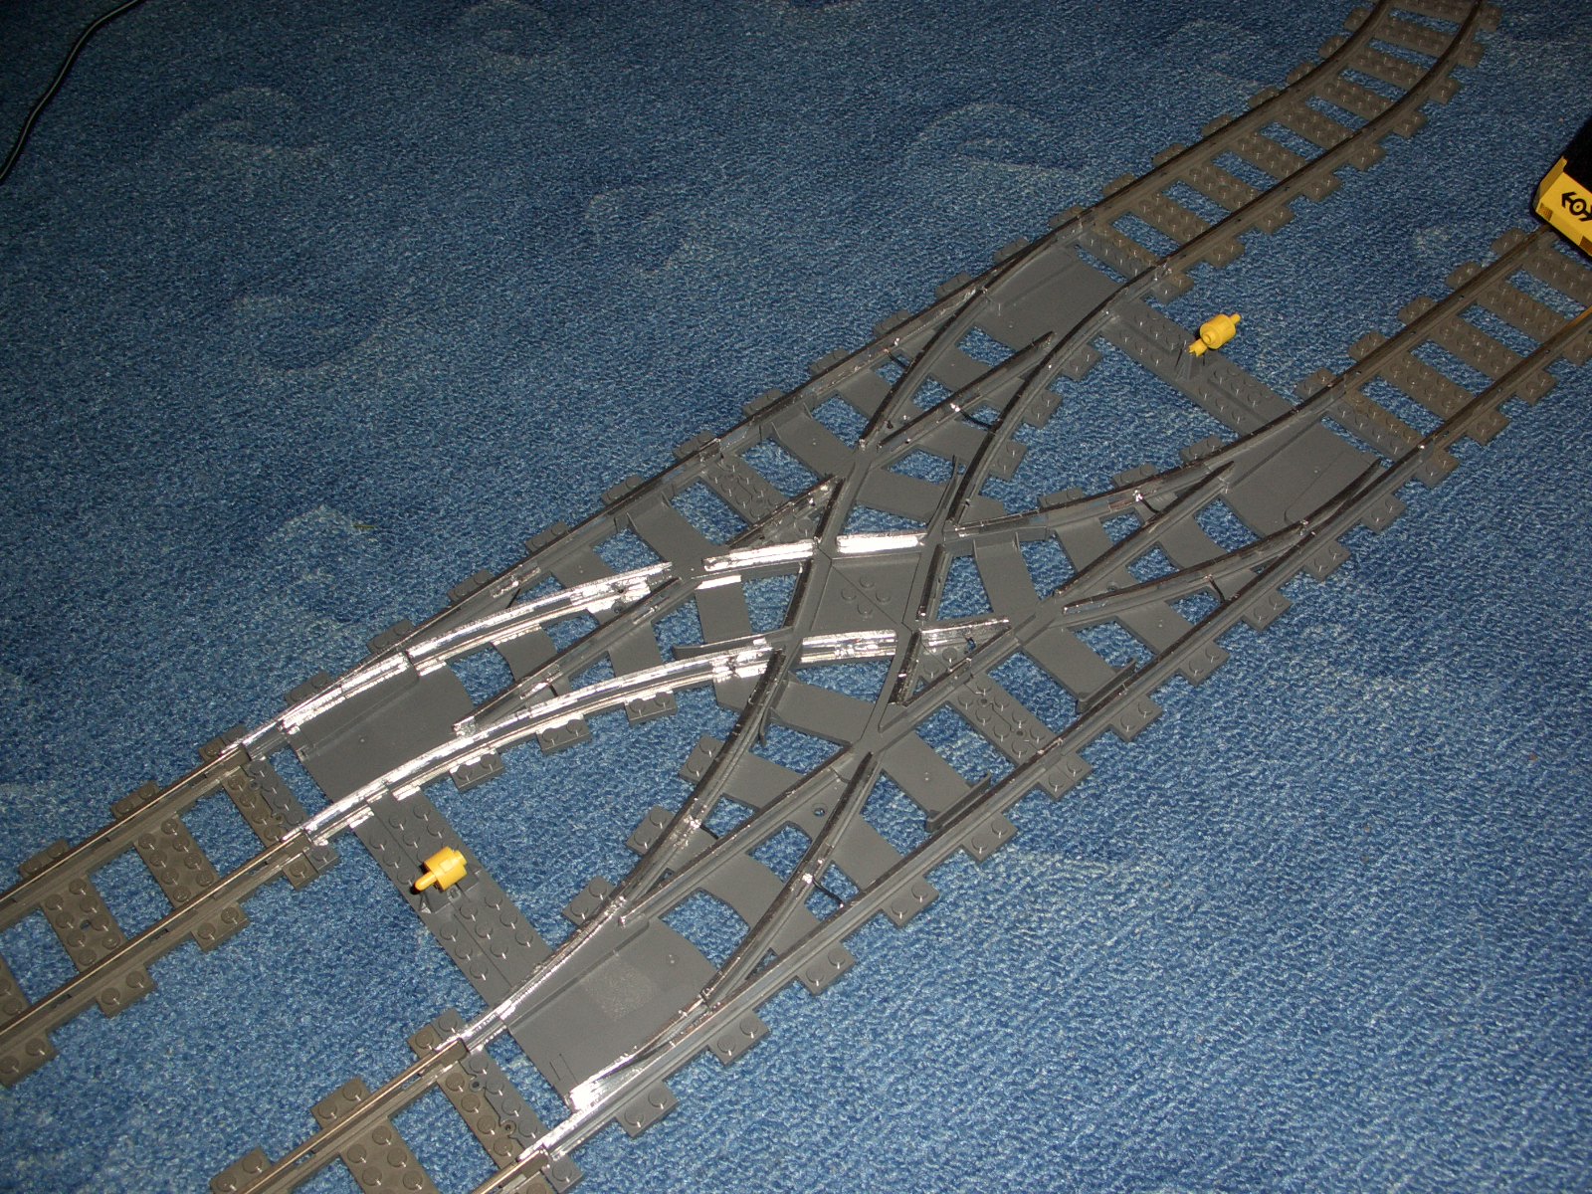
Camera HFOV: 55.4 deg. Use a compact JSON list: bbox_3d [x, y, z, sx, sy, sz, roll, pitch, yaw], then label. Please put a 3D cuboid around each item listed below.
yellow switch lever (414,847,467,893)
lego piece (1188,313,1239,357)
[{"bbox_3d":[-0.104,0.082,0.443,0.016,0.024,0.011,-34,83,-22],"label":"yellow switch lever"},{"bbox_3d":[0.154,-0.096,0.561,0.016,0.024,0.011,-34,83,-22],"label":"lego piece"}]

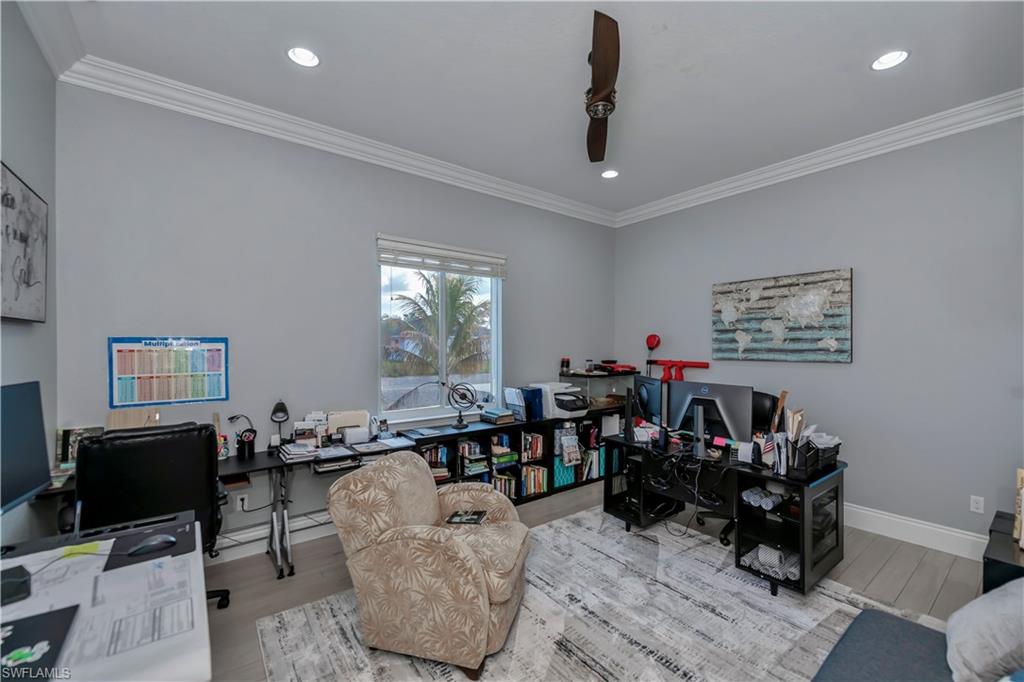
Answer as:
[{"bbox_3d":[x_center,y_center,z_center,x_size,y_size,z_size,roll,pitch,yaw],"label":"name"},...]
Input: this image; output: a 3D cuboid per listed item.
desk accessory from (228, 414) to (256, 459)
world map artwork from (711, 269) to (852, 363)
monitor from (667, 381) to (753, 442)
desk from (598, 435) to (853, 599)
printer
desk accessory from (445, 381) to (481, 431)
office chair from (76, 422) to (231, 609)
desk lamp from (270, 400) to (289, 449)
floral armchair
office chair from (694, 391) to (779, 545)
[{"bbox_3d":[-1.835,0.653,2.709,0.180,0.300,0.140,0,0,-36],"label":"desk accessory"},{"bbox_3d":[2.486,-0.196,3.790,0.035,0.785,1.155,0,0,-36],"label":"world map artwork"},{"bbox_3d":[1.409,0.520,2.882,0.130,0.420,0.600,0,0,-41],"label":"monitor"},{"bbox_3d":[1.513,1.189,3.044,0.730,0.730,1.470,0,0,-36],"label":"desk"},{"bbox_3d":[0.505,0.639,4.277,0.460,0.300,0.420,0,0,-36],"label":"printer"},{"bbox_3d":[-0.466,0.570,3.614,0.330,0.430,0.250,0,0,-7],"label":"desk accessory"},{"bbox_3d":[-1.820,0.976,2.025,0.640,1.130,0.700,0,0,-36],"label":"office chair"},{"bbox_3d":[-1.672,0.624,2.841,0.140,0.370,0.180,0,0,-42],"label":"desk lamp"},{"bbox_3d":[-0.428,1.105,2.263,0.950,0.880,0.760,0,0,16],"label":"floral armchair"},{"bbox_3d":[1.839,0.995,3.234,0.660,1.120,0.620,0,0,-36],"label":"office chair"}]

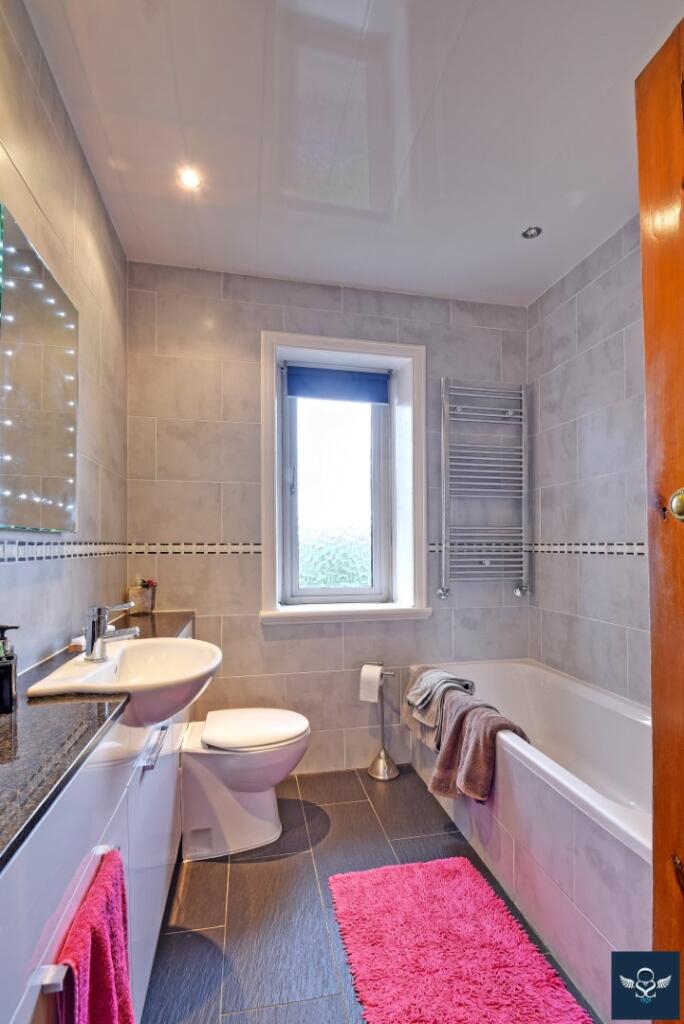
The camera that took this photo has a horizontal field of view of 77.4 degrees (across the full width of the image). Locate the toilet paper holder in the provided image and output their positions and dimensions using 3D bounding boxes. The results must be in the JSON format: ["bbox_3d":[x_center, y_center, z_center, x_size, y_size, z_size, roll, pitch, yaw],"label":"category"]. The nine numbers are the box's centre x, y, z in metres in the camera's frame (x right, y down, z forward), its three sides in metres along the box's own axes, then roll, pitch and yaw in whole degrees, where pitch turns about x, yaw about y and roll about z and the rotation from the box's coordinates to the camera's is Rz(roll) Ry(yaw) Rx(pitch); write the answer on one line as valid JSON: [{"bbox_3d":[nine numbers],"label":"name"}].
[{"bbox_3d":[0.202,1.021,2.108,0.160,0.540,0.150,0,-2,-11],"label":"toilet paper holder"}]

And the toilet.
[{"bbox_3d":[-0.370,1.067,1.698,0.495,0.430,0.350,0,-2,-11],"label":"toilet"}]

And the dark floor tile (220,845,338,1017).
[{"bbox_3d":[-0.205,1.273,1.338,0.303,0.012,0.514,1,-3,-12],"label":"dark floor tile"}]

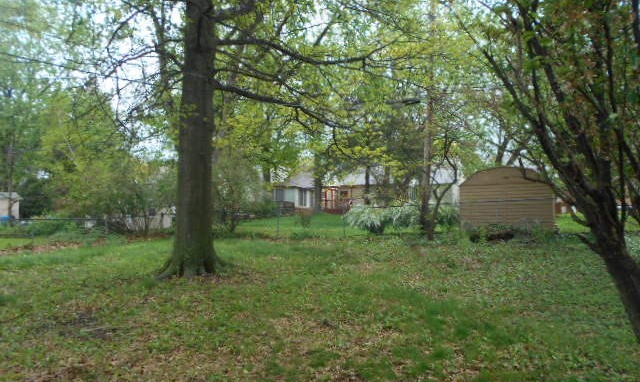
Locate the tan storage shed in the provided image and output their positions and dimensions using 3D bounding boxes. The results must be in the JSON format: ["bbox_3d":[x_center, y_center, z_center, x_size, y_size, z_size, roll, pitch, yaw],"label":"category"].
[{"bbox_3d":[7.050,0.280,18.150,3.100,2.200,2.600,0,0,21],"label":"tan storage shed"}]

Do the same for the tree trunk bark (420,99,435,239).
[{"bbox_3d":[3.802,-0.760,17.000,0.440,4.950,0.420,0,0,0],"label":"tree trunk bark"}]

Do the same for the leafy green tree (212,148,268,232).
[{"bbox_3d":[-4.213,-0.078,25.000,3.000,4.400,2.800,0,0,0],"label":"leafy green tree"}]

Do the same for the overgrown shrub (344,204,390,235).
[{"bbox_3d":[2.016,1.209,20.400,1.950,1.350,1.700,0,0,0],"label":"overgrown shrub"}]

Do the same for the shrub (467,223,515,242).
[{"bbox_3d":[5.640,1.373,15.900,1.600,0.600,0.950,0,0,0],"label":"shrub"}]

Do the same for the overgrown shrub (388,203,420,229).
[{"bbox_3d":[3.690,1.141,21.500,1.500,1.200,1.400,0,0,0],"label":"overgrown shrub"}]

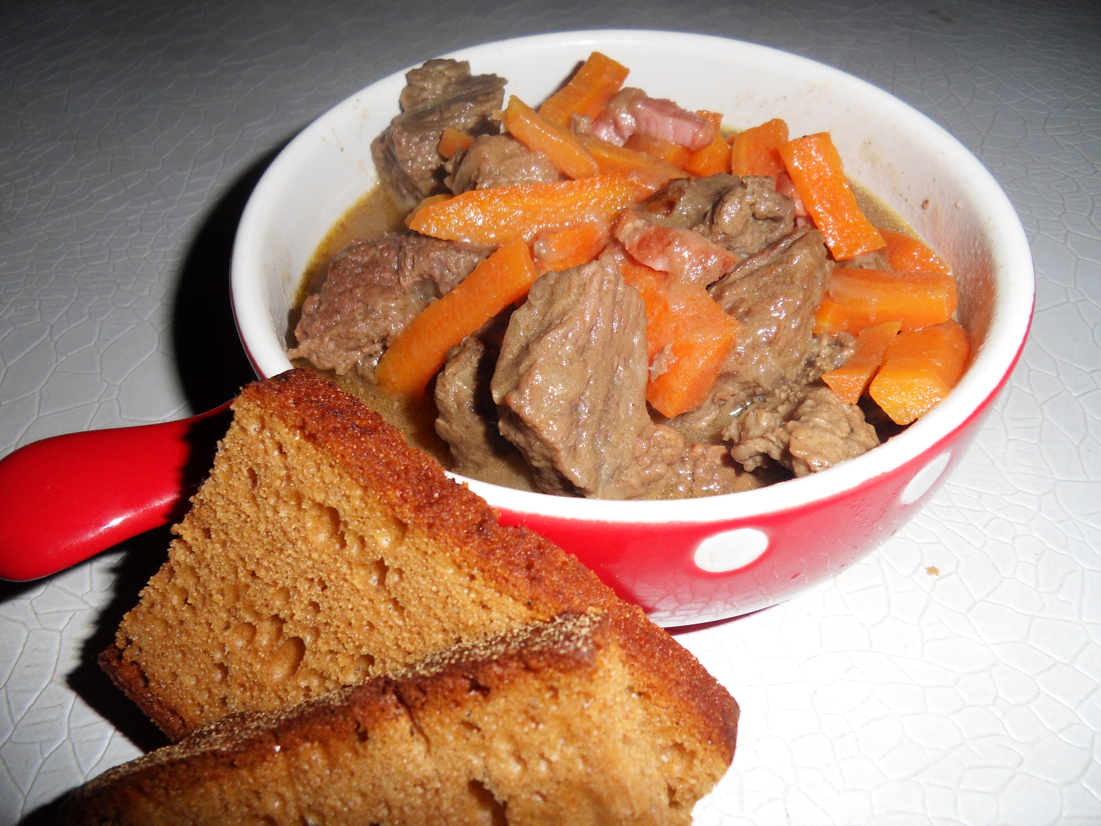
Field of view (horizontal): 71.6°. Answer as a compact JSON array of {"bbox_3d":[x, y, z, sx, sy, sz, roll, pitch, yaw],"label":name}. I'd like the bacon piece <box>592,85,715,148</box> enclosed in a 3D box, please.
[{"bbox_3d":[0.025,-0.073,0.189,0.029,0.010,0.011,9,51,5],"label":"bacon piece"}]

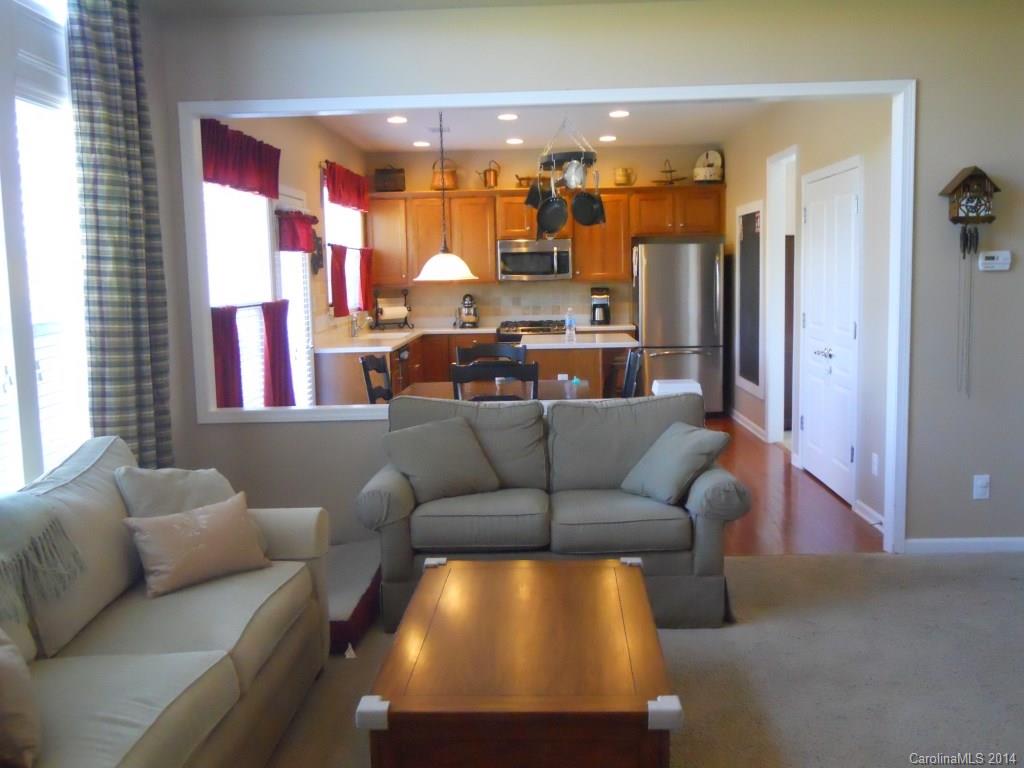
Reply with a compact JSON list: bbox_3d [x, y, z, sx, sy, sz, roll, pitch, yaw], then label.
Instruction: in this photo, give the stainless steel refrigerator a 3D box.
[{"bbox_3d":[1.651,-0.546,9.537,0.812,1.742,0.740,-1,7,2],"label":"stainless steel refrigerator"}]

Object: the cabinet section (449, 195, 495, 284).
[{"bbox_3d":[-0.405,-1.520,10.040,0.485,0.892,0.320,-1,7,2],"label":"cabinet section"}]

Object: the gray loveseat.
[{"bbox_3d":[0.183,0.540,4.373,1.641,0.895,0.920,-1,7,2],"label":"gray loveseat"}]

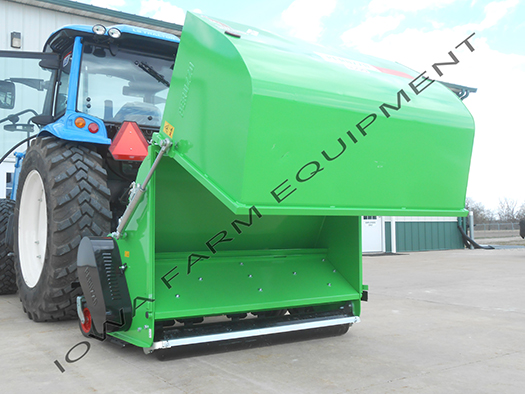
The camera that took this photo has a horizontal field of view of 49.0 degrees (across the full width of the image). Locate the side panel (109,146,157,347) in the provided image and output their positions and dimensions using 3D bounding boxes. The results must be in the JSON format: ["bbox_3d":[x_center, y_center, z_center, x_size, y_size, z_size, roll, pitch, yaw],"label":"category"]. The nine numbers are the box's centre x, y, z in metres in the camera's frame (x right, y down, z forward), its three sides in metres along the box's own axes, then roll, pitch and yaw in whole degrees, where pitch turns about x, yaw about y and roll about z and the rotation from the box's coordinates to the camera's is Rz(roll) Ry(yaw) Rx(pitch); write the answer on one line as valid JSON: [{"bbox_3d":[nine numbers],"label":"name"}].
[{"bbox_3d":[-0.972,0.349,4.068,0.060,1.310,0.920,2,-3,-34],"label":"side panel"}]

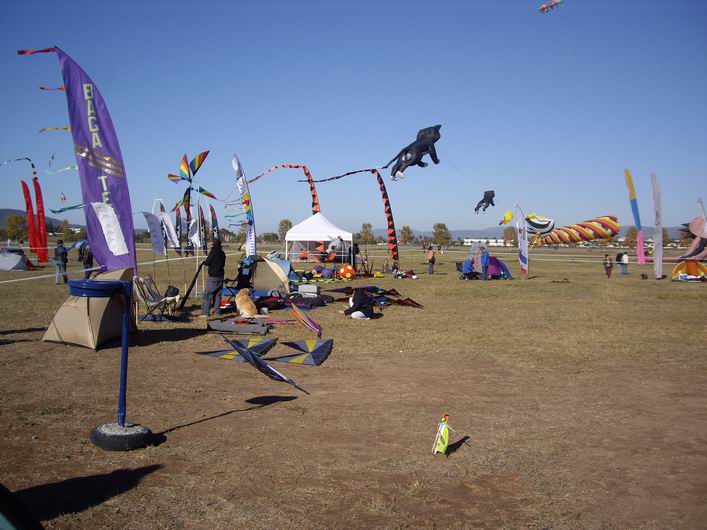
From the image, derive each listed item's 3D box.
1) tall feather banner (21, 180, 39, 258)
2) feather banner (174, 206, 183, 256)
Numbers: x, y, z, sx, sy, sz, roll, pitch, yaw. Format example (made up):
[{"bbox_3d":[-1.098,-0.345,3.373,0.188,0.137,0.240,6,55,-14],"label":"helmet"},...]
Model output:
[{"bbox_3d":[-23.652,-3.232,57.000,1.050,5.900,0.200,0,2,-12],"label":"tall feather banner"},{"bbox_3d":[-12.143,-2.192,54.000,0.750,4.100,0.150,0,2,-12],"label":"feather banner"}]

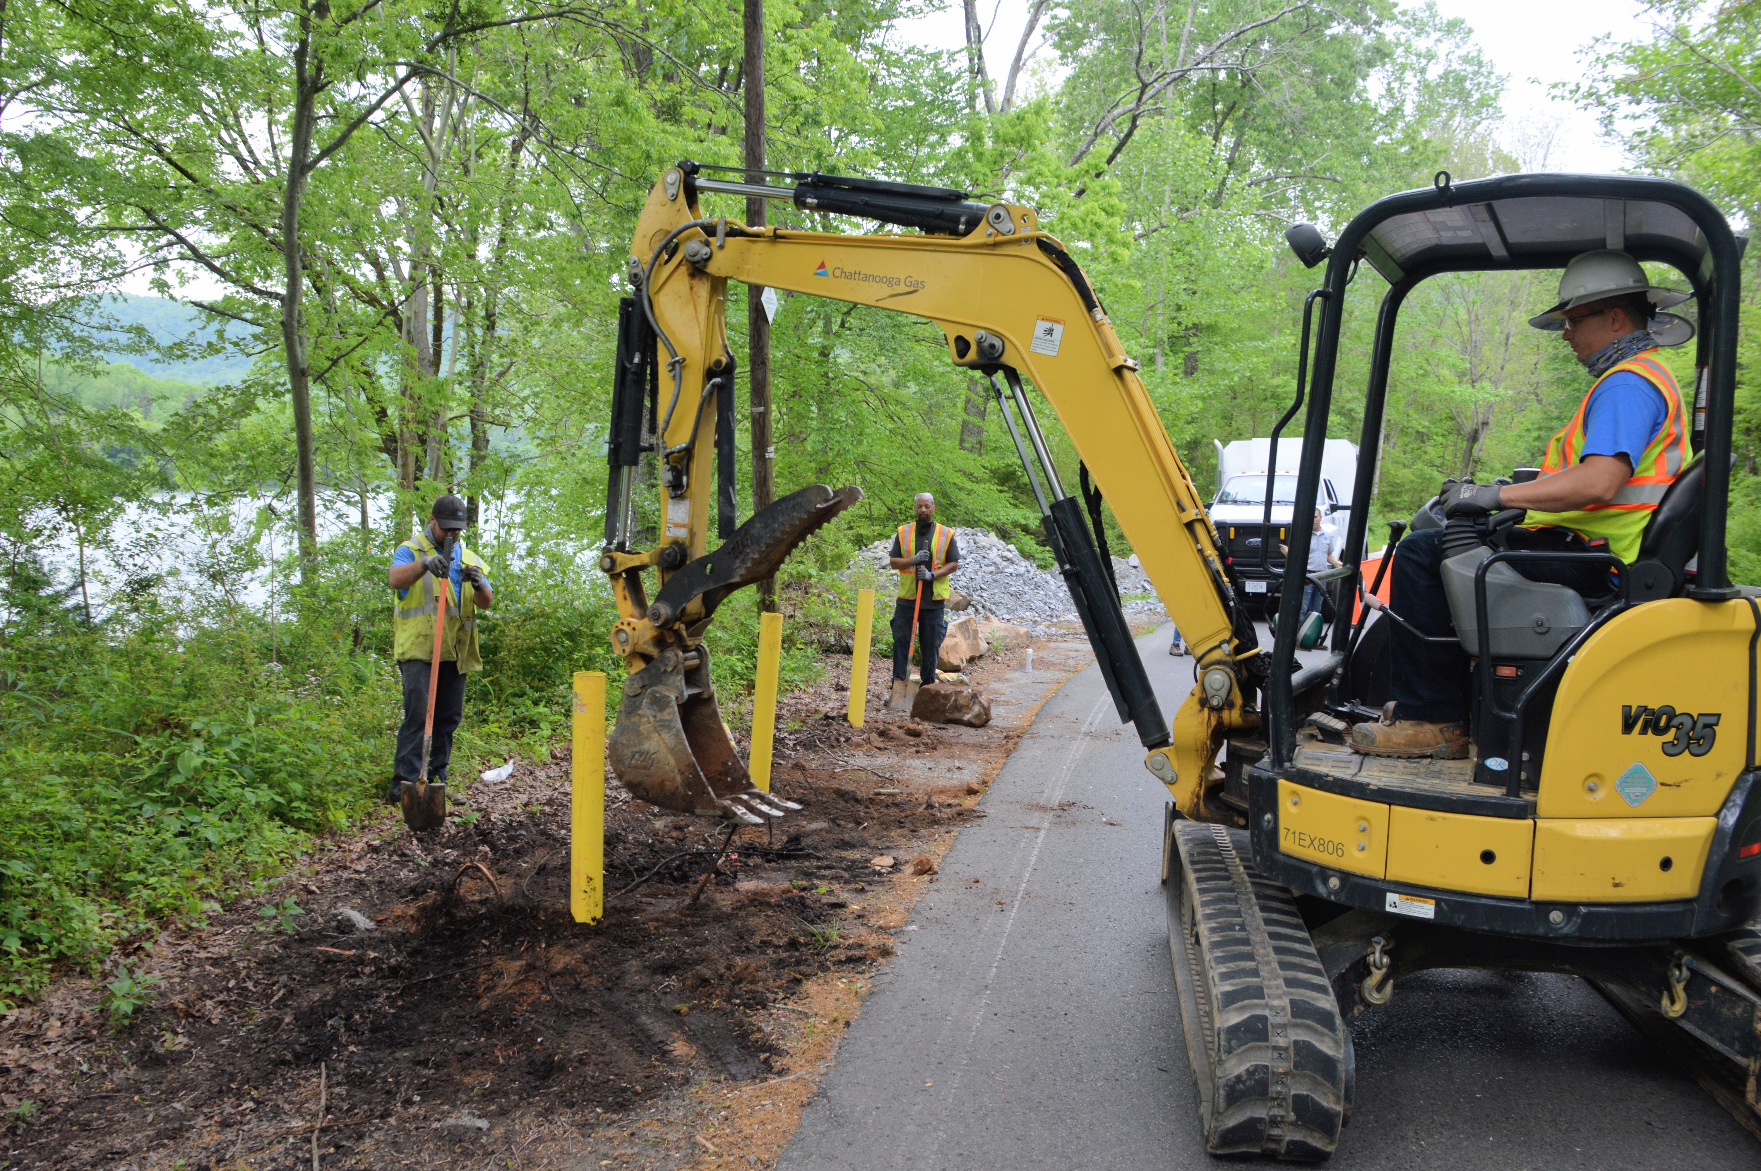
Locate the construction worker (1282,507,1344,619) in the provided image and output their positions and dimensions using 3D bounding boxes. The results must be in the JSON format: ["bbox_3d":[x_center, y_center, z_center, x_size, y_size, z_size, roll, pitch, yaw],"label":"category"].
[{"bbox_3d":[5.140,-0.082,15.700,0.700,1.680,0.450,2,4,28],"label":"construction worker"}]

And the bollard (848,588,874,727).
[{"bbox_3d":[-0.135,0.534,9.770,0.122,1.011,0.122,4,3,0],"label":"bollard"}]

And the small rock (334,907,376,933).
[{"bbox_3d":[-2.026,1.292,5.100,0.160,0.080,0.120,-1,4,-20],"label":"small rock"}]

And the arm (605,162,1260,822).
[{"bbox_3d":[0.123,-0.320,4.600,2.380,2.450,0.420,2,4,25],"label":"arm"}]

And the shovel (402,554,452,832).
[{"bbox_3d":[-2.285,0.488,6.790,0.220,1.534,0.120,7,-16,-25],"label":"shovel"}]

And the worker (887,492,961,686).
[{"bbox_3d":[0.361,0.074,11.000,0.600,1.730,0.420,0,3,3],"label":"worker"}]

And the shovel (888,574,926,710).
[{"bbox_3d":[0.291,0.314,10.610,0.220,1.394,0.120,7,-9,3],"label":"shovel"}]

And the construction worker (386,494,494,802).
[{"bbox_3d":[-2.382,0.343,7.150,0.530,1.690,0.450,-2,4,-36],"label":"construction worker"}]

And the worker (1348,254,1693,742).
[{"bbox_3d":[1.800,-0.220,3.700,0.860,1.400,0.600,2,4,24],"label":"worker"}]

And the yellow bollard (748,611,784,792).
[{"bbox_3d":[-0.634,0.670,7.340,0.122,1.032,0.122,4,3,0],"label":"yellow bollard"}]

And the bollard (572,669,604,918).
[{"bbox_3d":[-1.119,0.815,5.041,0.122,0.973,0.122,1,3,0],"label":"bollard"}]

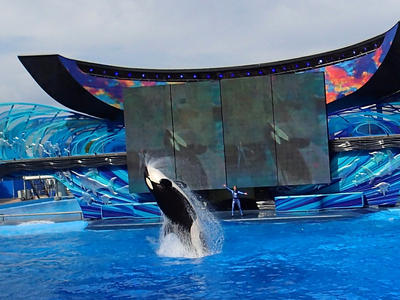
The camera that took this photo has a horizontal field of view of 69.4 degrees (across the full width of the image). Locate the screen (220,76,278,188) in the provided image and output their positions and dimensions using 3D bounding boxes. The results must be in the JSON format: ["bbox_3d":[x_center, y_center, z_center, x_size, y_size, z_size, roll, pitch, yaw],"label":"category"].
[{"bbox_3d":[3.077,-1.077,18.096,3.089,6.750,0.400,-4,0,5],"label":"screen"}]

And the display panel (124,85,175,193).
[{"bbox_3d":[-3.149,-0.694,18.610,3.089,6.750,0.400,-4,0,5],"label":"display panel"}]

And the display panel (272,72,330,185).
[{"bbox_3d":[6.190,-1.268,17.839,3.089,6.750,0.400,-4,0,5],"label":"display panel"}]

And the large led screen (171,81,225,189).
[{"bbox_3d":[-0.036,-0.886,18.353,3.089,6.750,0.400,-4,0,5],"label":"large led screen"}]

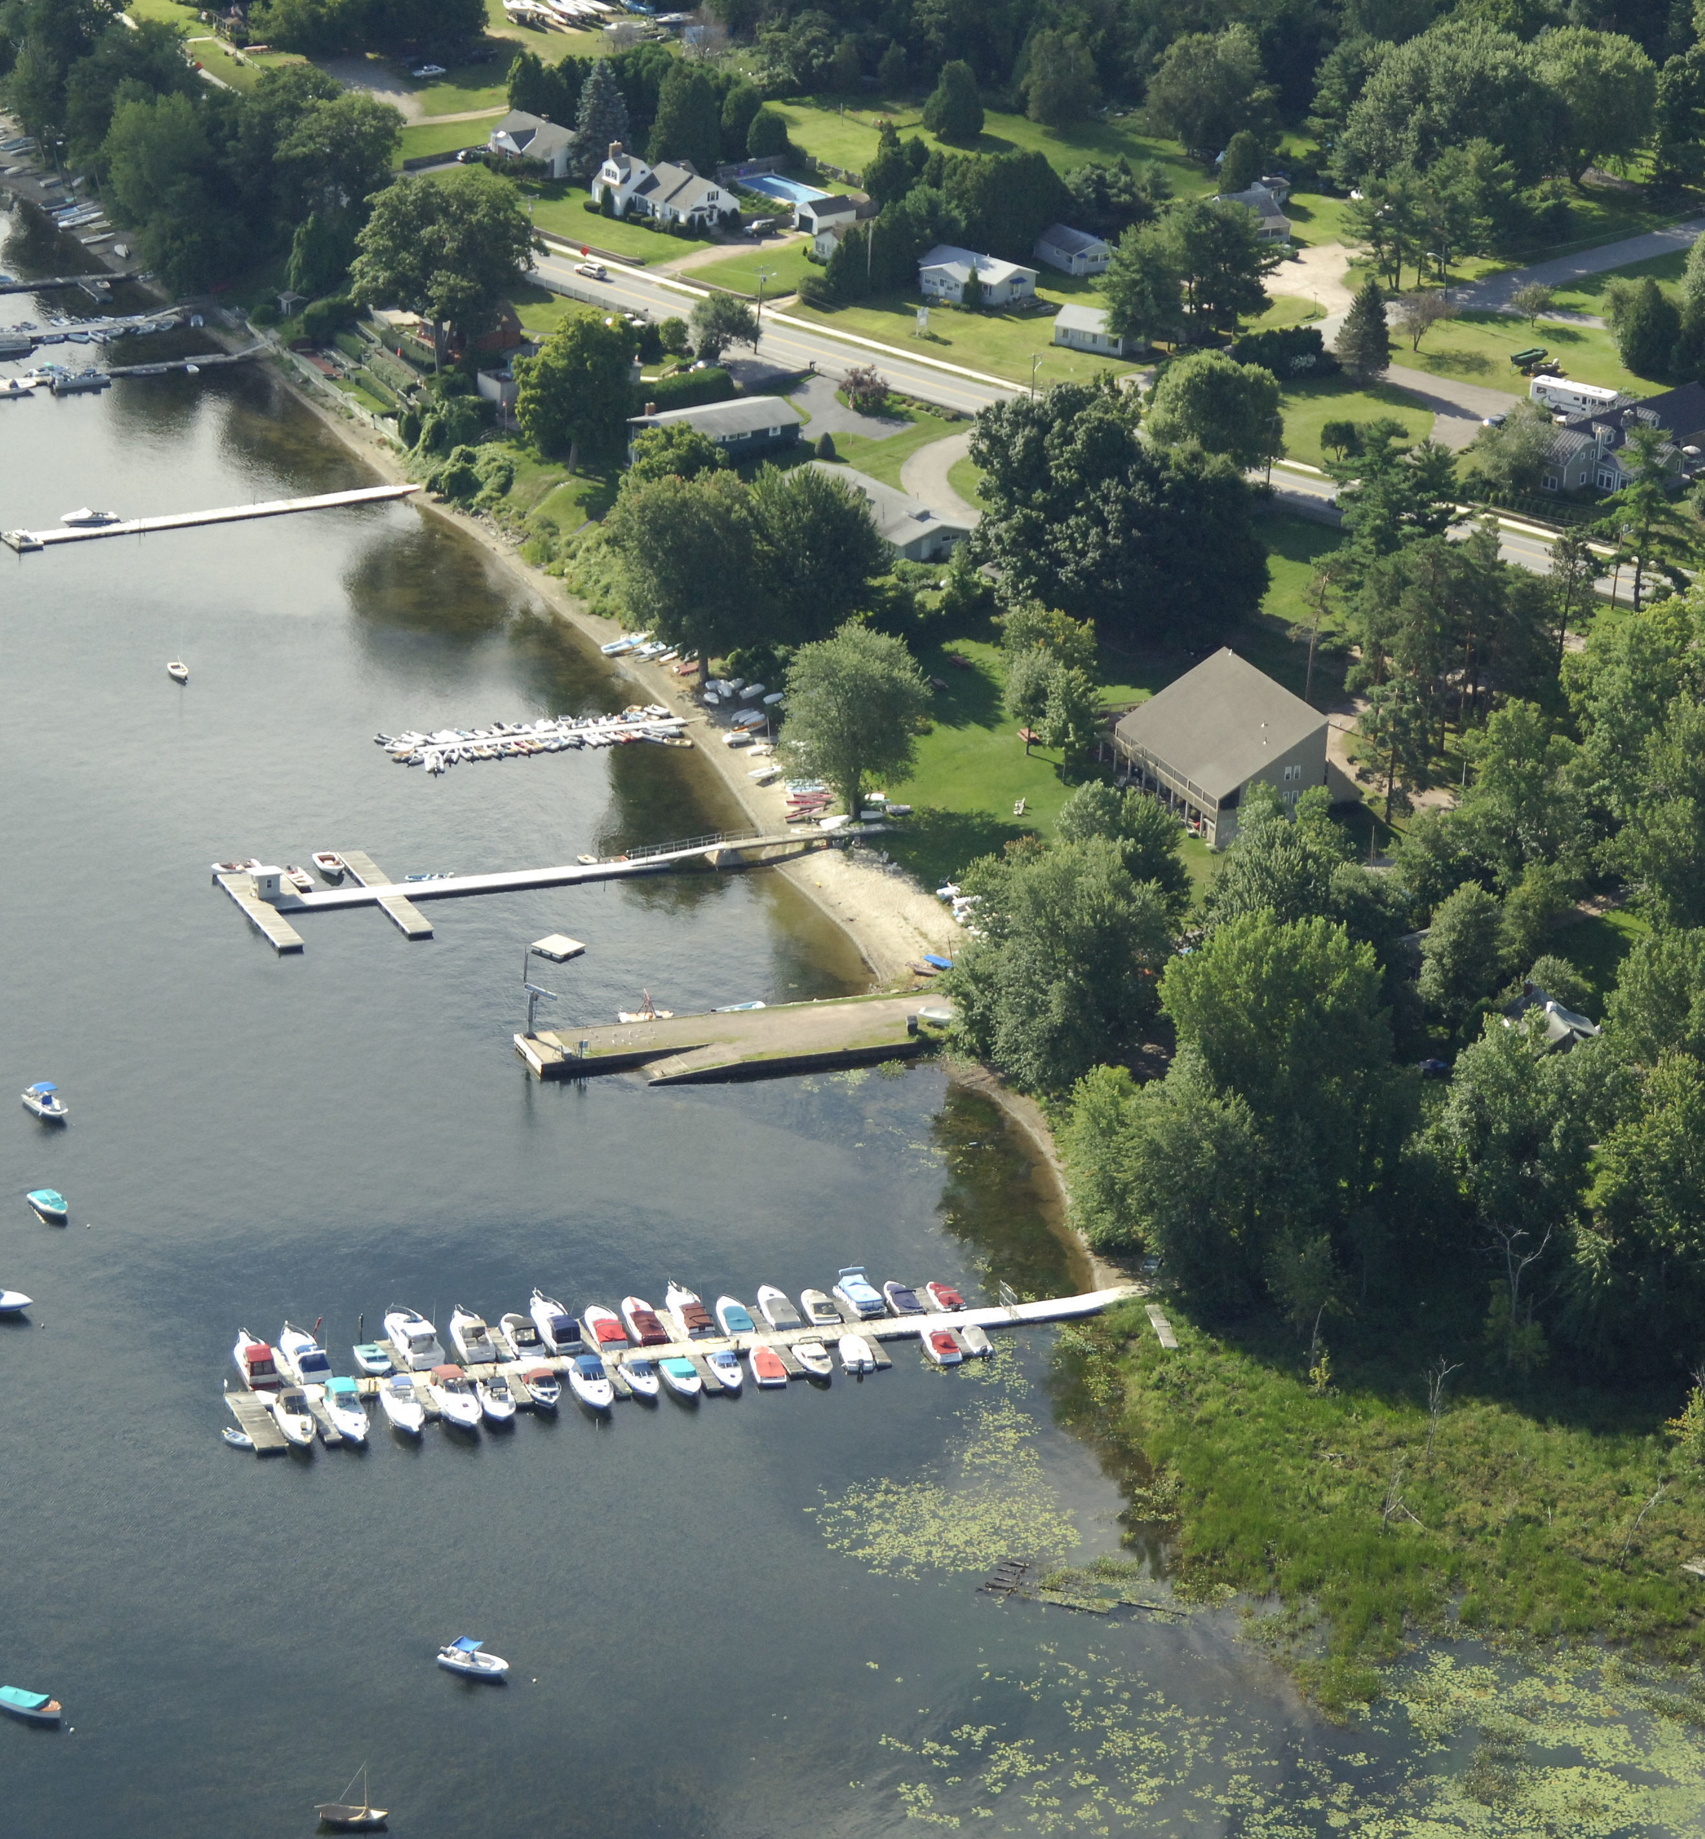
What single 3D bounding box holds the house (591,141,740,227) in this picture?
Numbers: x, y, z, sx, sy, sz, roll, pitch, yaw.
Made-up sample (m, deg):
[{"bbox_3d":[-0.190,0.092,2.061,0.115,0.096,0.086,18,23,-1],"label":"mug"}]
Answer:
[{"bbox_3d":[-24.637,-97.594,888.190,12.310,7.290,17.530,-16,28,-37],"label":"house"}]

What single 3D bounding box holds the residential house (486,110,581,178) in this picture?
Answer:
[{"bbox_3d":[-40.530,-102.150,879.260,9.800,5.200,15.600,-15,27,-36],"label":"residential house"}]

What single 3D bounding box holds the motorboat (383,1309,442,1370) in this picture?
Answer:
[{"bbox_3d":[-37.162,35.064,564.410,2.960,2.660,8.670,-5,23,-18],"label":"motorboat"}]

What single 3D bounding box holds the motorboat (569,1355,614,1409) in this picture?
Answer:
[{"bbox_3d":[-21.530,38.220,553.310,2.550,2.350,7.060,-6,23,-19],"label":"motorboat"}]

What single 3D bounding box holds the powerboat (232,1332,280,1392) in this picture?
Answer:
[{"bbox_3d":[-50.095,36.695,559.366,2.610,2.460,8.080,-5,23,-17],"label":"powerboat"}]

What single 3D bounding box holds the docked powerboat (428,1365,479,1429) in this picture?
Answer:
[{"bbox_3d":[-32.310,39.240,549.610,2.690,2.450,7.640,-6,23,-19],"label":"docked powerboat"}]

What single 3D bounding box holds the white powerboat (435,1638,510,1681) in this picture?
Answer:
[{"bbox_3d":[-28.680,56.030,507.890,5.490,2.060,2.160,10,23,19],"label":"white powerboat"}]

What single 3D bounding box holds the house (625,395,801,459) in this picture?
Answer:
[{"bbox_3d":[-17.290,-56.950,777.340,21.060,5.190,10.680,-10,25,-29],"label":"house"}]

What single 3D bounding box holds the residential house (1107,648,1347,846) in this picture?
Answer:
[{"bbox_3d":[40.510,-18.770,735.270,12.950,13.300,24.500,-8,24,-24],"label":"residential house"}]

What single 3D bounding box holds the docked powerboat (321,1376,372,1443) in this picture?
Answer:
[{"bbox_3d":[-41.478,40.293,551.293,2.760,2.460,7.880,-5,23,-17],"label":"docked powerboat"}]

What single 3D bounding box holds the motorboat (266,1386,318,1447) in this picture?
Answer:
[{"bbox_3d":[-45.460,40.440,545.420,2.600,2.450,7.250,-6,23,-19],"label":"motorboat"}]

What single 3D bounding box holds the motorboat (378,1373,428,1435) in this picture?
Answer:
[{"bbox_3d":[-37.106,40.246,552.363,2.660,2.070,7.390,-5,23,-18],"label":"motorboat"}]

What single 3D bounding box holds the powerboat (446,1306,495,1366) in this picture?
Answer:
[{"bbox_3d":[-34.780,37.920,608.650,2.530,2.500,7.620,-6,23,-19],"label":"powerboat"}]

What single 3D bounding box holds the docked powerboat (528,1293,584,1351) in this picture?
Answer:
[{"bbox_3d":[-25.424,33.996,568.469,2.760,2.460,8.960,-5,23,-18],"label":"docked powerboat"}]

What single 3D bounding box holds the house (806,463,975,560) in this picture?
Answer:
[{"bbox_3d":[2.780,-49.770,813.750,10.690,4.330,28.380,-12,26,-31],"label":"house"}]

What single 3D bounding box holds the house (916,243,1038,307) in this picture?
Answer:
[{"bbox_3d":[14.560,-79.900,829.170,14.010,4.110,10.480,19,27,37],"label":"house"}]

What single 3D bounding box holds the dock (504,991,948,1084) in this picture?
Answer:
[{"bbox_3d":[-9.939,11.650,626.808,41.370,1.580,12.610,-7,24,-21],"label":"dock"}]

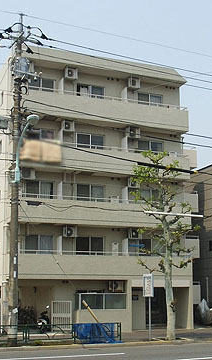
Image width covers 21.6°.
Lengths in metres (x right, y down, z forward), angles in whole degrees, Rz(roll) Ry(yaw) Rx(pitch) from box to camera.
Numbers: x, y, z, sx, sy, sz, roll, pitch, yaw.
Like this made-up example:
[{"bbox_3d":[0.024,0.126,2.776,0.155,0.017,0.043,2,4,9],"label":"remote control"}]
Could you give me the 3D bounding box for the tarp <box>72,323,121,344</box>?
[{"bbox_3d":[-0.372,6.004,21.817,1.900,0.790,0.500,6,-13,-25],"label":"tarp"}]

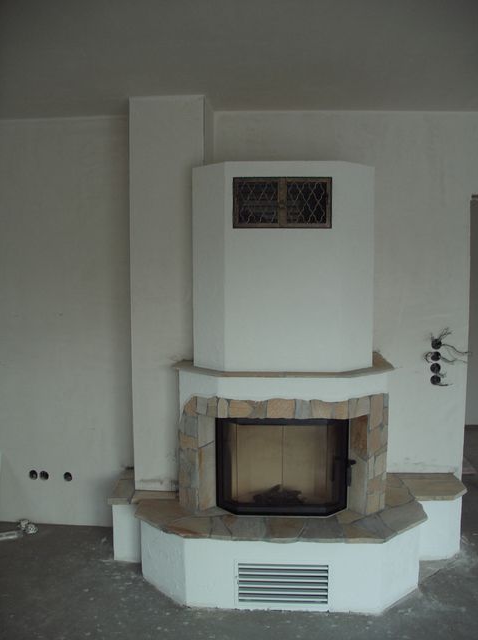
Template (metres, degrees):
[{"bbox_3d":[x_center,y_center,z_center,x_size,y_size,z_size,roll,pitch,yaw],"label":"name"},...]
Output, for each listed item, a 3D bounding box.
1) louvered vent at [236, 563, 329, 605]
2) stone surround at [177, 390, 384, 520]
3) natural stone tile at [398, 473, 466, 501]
[{"bbox_3d":[0.196,1.188,2.741,0.430,0.205,0.020,0,4,4],"label":"louvered vent"},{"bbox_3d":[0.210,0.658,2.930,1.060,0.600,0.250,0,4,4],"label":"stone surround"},{"bbox_3d":[1.087,0.921,3.369,0.320,0.025,0.390,0,4,2],"label":"natural stone tile"}]

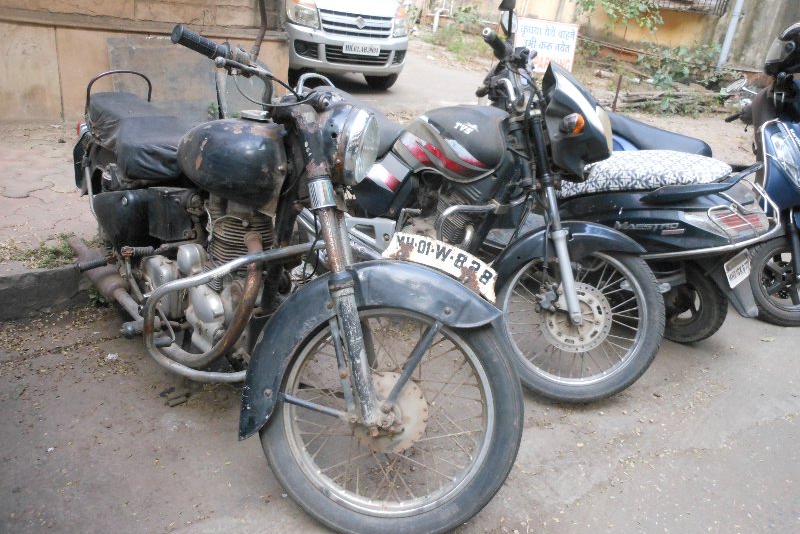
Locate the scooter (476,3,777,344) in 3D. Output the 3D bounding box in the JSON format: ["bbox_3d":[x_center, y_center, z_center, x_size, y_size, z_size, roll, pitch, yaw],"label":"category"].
[{"bbox_3d":[0.818,-0.395,3.063,0.690,1.110,1.770,-19,33,-39],"label":"scooter"}]

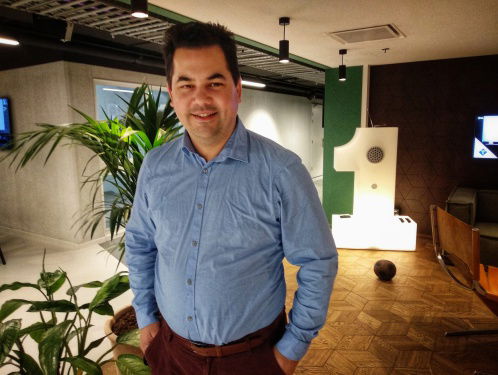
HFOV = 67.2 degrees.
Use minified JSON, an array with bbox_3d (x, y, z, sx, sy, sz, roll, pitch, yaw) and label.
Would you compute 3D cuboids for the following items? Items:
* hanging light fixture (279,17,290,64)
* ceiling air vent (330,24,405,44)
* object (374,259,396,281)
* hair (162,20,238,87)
[{"bbox_3d":[0.304,-1.249,3.185,0.091,0.371,0.091,-1,9,0],"label":"hanging light fixture"},{"bbox_3d":[1.201,-1.545,3.820,0.640,0.050,0.640,5,11,31],"label":"ceiling air vent"},{"bbox_3d":[1.454,0.886,3.989,0.241,0.241,0.241,5,11,31],"label":"object"},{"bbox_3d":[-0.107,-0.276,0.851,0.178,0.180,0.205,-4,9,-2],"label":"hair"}]

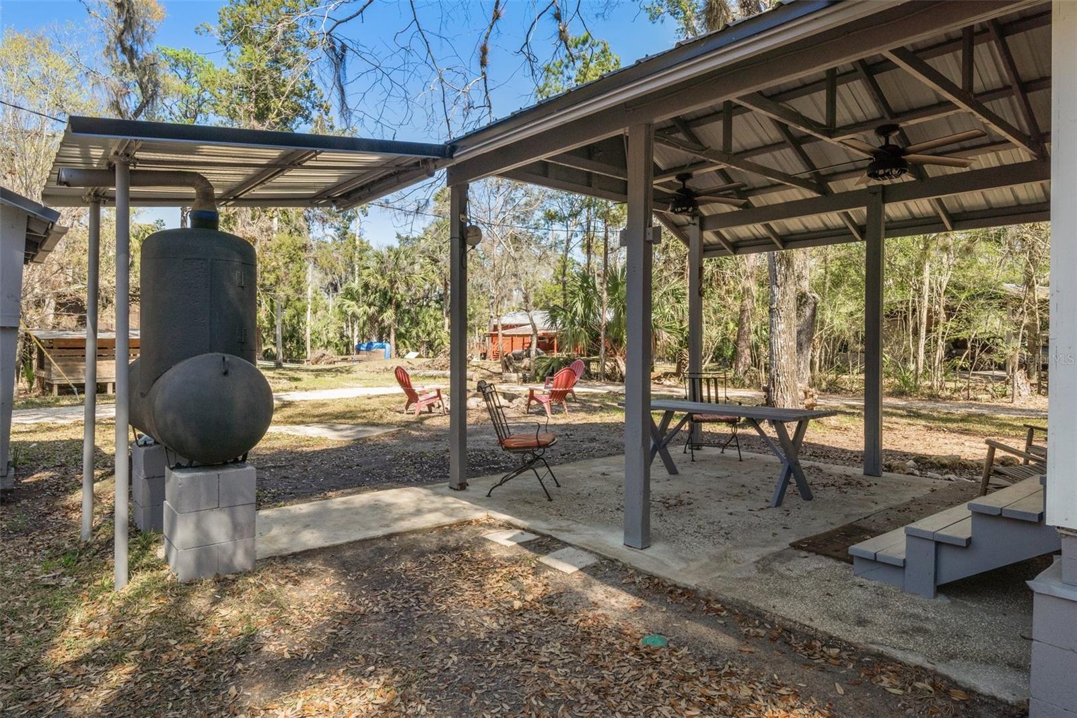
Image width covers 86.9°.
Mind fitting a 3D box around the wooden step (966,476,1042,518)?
[{"bbox_3d":[2.810,0.768,3.210,1.200,0.042,0.285,-1,1,-37],"label":"wooden step"}]

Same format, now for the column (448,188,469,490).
[{"bbox_3d":[-0.656,-0.179,4.660,0.100,2.490,0.100,-1,2,-42],"label":"column"}]

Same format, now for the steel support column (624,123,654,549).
[{"bbox_3d":[0.598,-0.133,3.380,0.100,2.490,0.100,-1,2,-42],"label":"steel support column"}]

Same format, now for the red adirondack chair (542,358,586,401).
[{"bbox_3d":[0.551,0.451,12.200,0.860,0.930,0.750,0,1,-26],"label":"red adirondack chair"}]

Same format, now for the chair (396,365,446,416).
[{"bbox_3d":[-2.164,0.593,10.400,0.860,0.930,0.750,0,1,-30],"label":"chair"}]

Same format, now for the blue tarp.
[{"bbox_3d":[-8.438,-0.451,29.000,1.800,1.000,1.200,0,1,-6],"label":"blue tarp"}]

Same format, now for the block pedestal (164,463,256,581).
[{"bbox_3d":[-1.893,0.892,3.275,0.390,0.570,0.390,-1,2,-43],"label":"block pedestal"}]

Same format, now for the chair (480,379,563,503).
[{"bbox_3d":[-0.155,0.630,4.640,0.640,0.930,0.550,0,1,12],"label":"chair"}]

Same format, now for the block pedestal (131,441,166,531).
[{"bbox_3d":[-2.770,0.925,4.275,0.390,0.580,0.390,-1,2,-43],"label":"block pedestal"}]

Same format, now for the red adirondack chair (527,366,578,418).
[{"bbox_3d":[0.259,0.610,10.300,0.860,0.930,0.750,1,2,44],"label":"red adirondack chair"}]

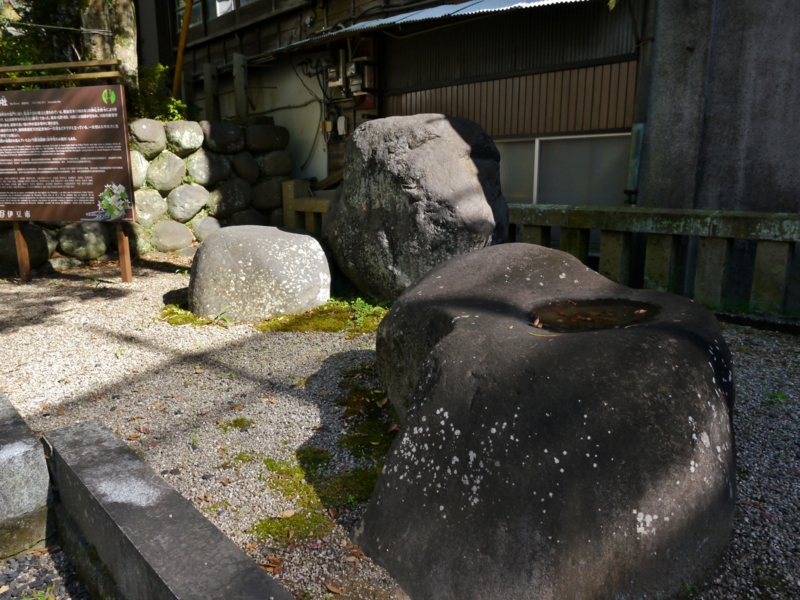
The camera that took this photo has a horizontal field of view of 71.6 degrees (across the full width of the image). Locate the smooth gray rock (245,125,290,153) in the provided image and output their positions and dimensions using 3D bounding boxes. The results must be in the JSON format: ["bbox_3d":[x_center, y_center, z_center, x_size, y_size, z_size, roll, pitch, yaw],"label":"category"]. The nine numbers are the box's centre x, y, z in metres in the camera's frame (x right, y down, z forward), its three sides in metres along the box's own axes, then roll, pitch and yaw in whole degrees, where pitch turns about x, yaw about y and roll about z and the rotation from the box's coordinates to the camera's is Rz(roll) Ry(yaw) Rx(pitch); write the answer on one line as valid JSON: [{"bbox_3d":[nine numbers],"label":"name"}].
[{"bbox_3d":[-1.521,-1.860,6.393,0.377,0.309,0.568,11,17,42],"label":"smooth gray rock"}]

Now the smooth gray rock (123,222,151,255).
[{"bbox_3d":[-3.634,-0.843,7.607,0.420,0.487,0.427,-2,12,-12],"label":"smooth gray rock"}]

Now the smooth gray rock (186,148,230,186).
[{"bbox_3d":[-2.674,-1.850,7.747,0.634,0.510,0.555,-2,12,-12],"label":"smooth gray rock"}]

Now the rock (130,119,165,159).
[{"bbox_3d":[-3.464,-2.198,7.596,0.527,0.547,0.531,-2,12,-12],"label":"rock"}]

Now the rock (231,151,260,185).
[{"bbox_3d":[-2.152,-1.851,7.751,0.400,0.456,0.420,-2,12,-12],"label":"rock"}]

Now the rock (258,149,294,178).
[{"bbox_3d":[-1.751,-1.906,7.801,0.472,0.378,0.417,-2,12,-12],"label":"rock"}]

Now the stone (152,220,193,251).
[{"bbox_3d":[-3.166,-0.882,7.703,0.589,0.438,0.482,-2,12,-12],"label":"stone"}]

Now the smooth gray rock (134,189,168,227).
[{"bbox_3d":[-2.980,-1.096,6.573,0.460,0.450,0.400,-12,17,-43],"label":"smooth gray rock"}]

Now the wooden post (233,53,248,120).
[{"bbox_3d":[-2.347,-3.060,8.162,0.150,1.059,0.130,9,15,36],"label":"wooden post"}]

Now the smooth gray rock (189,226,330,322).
[{"bbox_3d":[-1.100,-0.263,4.369,1.079,0.628,0.880,-3,12,-14],"label":"smooth gray rock"}]

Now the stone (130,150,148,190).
[{"bbox_3d":[-3.632,-1.765,7.561,0.404,0.524,0.453,-2,12,-12],"label":"stone"}]

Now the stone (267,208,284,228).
[{"bbox_3d":[-1.722,-1.132,7.797,0.305,0.330,0.305,-2,12,-12],"label":"stone"}]

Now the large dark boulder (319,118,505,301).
[{"bbox_3d":[0.129,-0.824,4.854,1.625,1.527,1.200,0,12,0],"label":"large dark boulder"}]

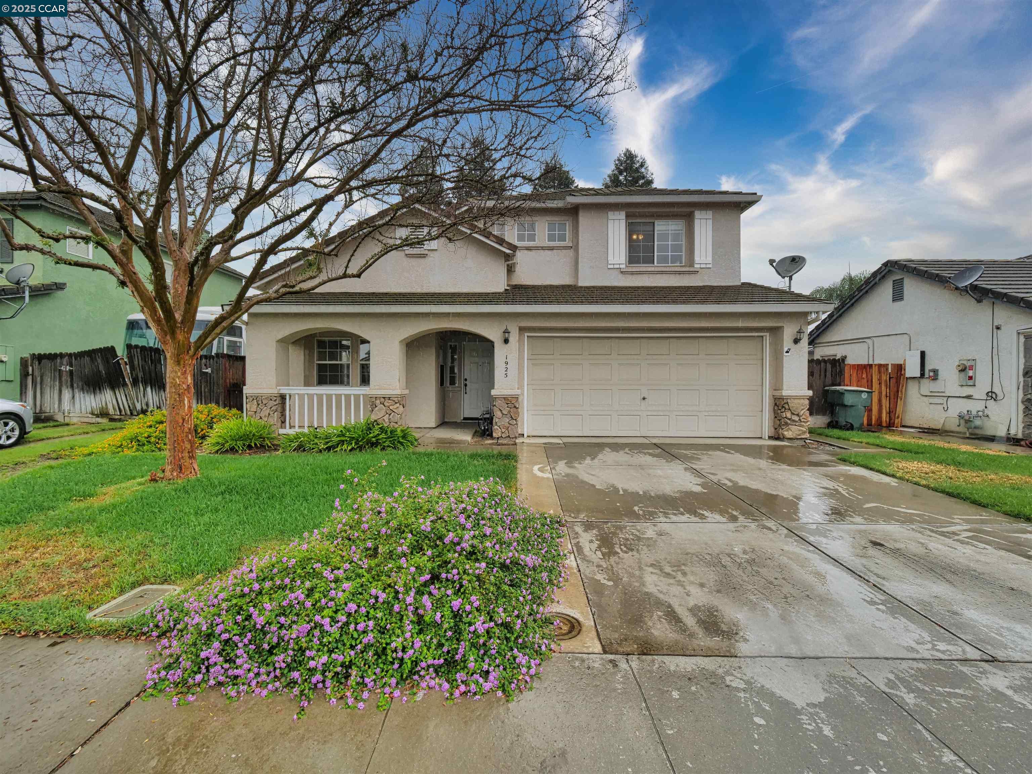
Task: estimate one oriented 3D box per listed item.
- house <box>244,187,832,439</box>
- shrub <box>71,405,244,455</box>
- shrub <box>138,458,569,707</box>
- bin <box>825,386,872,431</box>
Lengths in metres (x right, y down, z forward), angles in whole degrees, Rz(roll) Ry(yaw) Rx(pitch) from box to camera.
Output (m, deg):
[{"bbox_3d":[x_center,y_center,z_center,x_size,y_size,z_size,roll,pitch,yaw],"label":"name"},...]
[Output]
[{"bbox_3d":[0.200,-2.350,13.400,11.700,6.900,10.900,0,0,1],"label":"house"},{"bbox_3d":[-6.400,0.750,7.750,2.100,0.780,1.700,0,0,1],"label":"shrub"},{"bbox_3d":[-0.820,1.060,2.780,2.350,0.840,1.700,0,0,1],"label":"shrub"},{"bbox_3d":[8.480,0.570,10.600,0.800,1.100,0.680,0,0,10],"label":"bin"}]

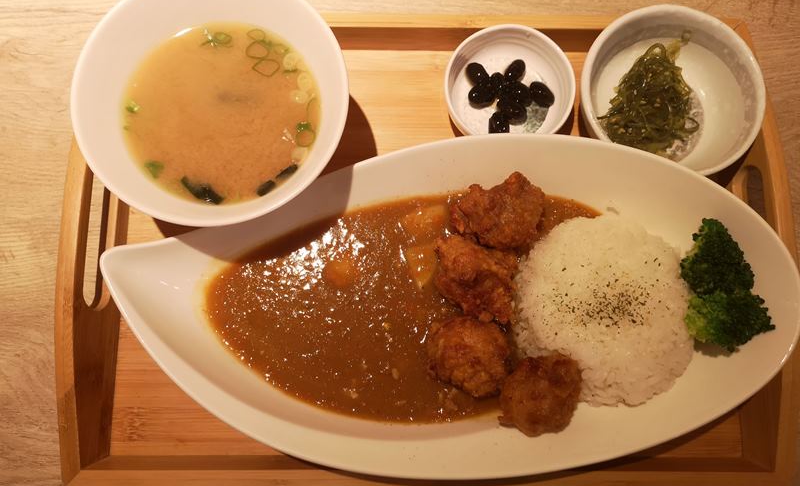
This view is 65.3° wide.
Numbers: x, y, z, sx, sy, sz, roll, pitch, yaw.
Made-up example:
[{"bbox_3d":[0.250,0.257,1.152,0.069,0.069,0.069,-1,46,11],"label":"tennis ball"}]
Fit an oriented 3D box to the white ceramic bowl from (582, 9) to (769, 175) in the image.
[{"bbox_3d":[0.156,-0.084,0.375,0.106,0.038,0.106,0,80,-1],"label":"white ceramic bowl"}]

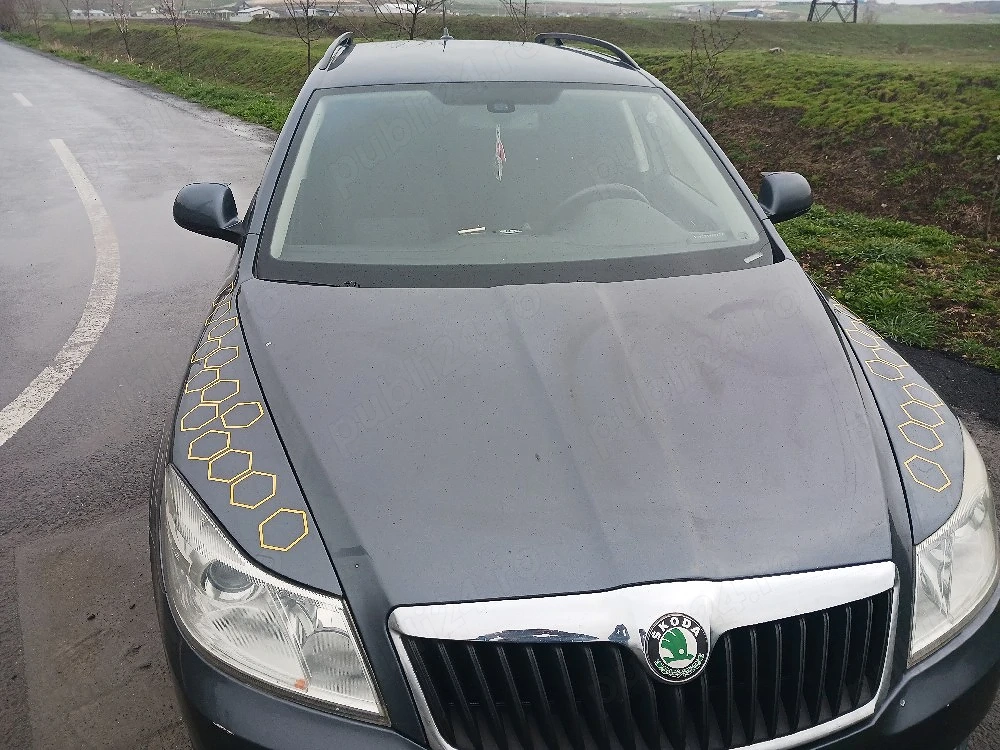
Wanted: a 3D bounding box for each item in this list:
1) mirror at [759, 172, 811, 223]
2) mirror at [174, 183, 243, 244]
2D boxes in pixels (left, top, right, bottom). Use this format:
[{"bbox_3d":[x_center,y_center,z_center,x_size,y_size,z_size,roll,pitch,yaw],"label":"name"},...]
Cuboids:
[{"bbox_3d":[0.924,-0.562,2.549,0.215,0.170,0.140,-3,25,-8],"label":"mirror"},{"bbox_3d":[-0.856,-0.473,2.295,0.215,0.170,0.140,-3,25,-8],"label":"mirror"}]

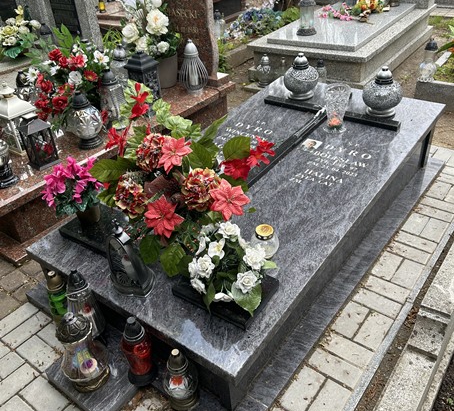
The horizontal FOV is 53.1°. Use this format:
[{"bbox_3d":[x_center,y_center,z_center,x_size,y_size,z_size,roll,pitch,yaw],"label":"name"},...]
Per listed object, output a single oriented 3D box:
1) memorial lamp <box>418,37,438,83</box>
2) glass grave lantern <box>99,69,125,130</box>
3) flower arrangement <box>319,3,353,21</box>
[{"bbox_3d":[1.645,-1.178,3.690,0.135,0.335,0.135,20,39,32],"label":"memorial lamp"},{"bbox_3d":[-0.738,-0.677,2.889,0.135,0.366,0.135,19,40,33],"label":"glass grave lantern"},{"bbox_3d":[1.276,-2.204,5.186,0.440,0.110,0.380,20,39,32],"label":"flower arrangement"}]

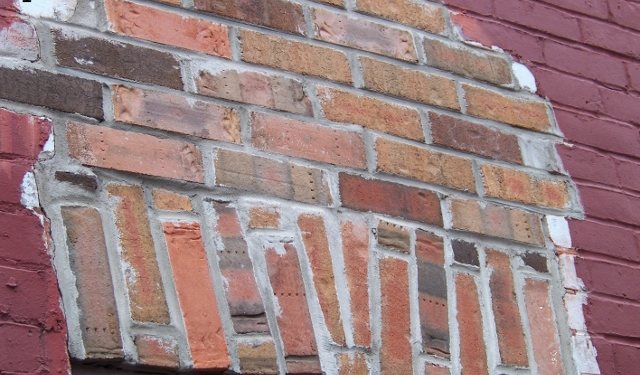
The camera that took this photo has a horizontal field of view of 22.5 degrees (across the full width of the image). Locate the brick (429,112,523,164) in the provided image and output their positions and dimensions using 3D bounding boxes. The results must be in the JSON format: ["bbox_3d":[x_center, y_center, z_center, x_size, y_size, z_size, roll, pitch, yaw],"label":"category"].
[{"bbox_3d":[0.223,-0.061,2.615,0.196,0.056,0.093,10,-28,-36],"label":"brick"}]

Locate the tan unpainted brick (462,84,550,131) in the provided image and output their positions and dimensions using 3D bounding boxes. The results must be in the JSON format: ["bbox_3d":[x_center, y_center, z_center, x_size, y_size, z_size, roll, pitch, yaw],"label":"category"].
[{"bbox_3d":[0.296,-0.118,2.780,0.199,0.056,0.092,10,-30,-35],"label":"tan unpainted brick"}]

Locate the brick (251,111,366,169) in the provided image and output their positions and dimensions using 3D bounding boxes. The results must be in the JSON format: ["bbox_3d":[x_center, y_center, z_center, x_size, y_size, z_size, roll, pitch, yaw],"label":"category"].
[{"bbox_3d":[-0.042,-0.051,2.387,0.205,0.057,0.093,10,-28,-36],"label":"brick"}]

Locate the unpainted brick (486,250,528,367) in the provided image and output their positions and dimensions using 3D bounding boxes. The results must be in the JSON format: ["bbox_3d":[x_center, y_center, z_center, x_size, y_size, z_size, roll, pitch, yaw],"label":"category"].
[{"bbox_3d":[0.258,0.203,2.507,0.054,0.194,0.093,11,-29,-36],"label":"unpainted brick"}]

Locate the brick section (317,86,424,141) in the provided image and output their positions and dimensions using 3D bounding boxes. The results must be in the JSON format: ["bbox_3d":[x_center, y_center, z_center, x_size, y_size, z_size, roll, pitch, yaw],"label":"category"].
[{"bbox_3d":[0.055,-0.092,2.515,0.197,0.056,0.094,10,-30,-34],"label":"brick section"}]

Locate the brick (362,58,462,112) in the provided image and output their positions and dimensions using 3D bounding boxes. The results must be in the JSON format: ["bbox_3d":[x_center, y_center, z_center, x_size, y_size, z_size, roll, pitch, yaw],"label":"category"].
[{"bbox_3d":[0.119,-0.146,2.598,0.198,0.056,0.094,10,-30,-34],"label":"brick"}]

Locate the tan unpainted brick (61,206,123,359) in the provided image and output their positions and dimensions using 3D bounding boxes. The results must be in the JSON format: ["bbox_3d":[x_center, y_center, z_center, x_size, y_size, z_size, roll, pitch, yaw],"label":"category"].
[{"bbox_3d":[-0.324,0.141,2.135,0.056,0.206,0.092,4,-26,-37],"label":"tan unpainted brick"}]

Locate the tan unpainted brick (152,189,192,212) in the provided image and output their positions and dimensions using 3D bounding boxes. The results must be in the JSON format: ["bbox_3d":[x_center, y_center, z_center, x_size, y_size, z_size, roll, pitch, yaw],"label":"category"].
[{"bbox_3d":[-0.227,0.038,2.216,0.058,0.028,0.094,7,-29,-36],"label":"tan unpainted brick"}]

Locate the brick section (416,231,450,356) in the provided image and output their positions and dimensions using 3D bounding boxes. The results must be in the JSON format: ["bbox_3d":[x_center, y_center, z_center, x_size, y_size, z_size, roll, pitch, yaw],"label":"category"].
[{"bbox_3d":[0.146,0.180,2.492,0.055,0.203,0.092,18,-34,-31],"label":"brick section"}]

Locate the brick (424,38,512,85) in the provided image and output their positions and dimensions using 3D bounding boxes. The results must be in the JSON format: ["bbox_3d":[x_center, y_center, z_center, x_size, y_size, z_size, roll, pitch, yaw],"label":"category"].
[{"bbox_3d":[0.220,-0.189,2.703,0.192,0.056,0.094,10,-30,-34],"label":"brick"}]

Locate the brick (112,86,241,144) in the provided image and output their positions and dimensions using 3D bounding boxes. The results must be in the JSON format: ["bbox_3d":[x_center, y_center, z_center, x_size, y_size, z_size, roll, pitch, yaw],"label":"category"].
[{"bbox_3d":[-0.222,-0.082,2.252,0.203,0.056,0.093,10,-28,-36],"label":"brick"}]

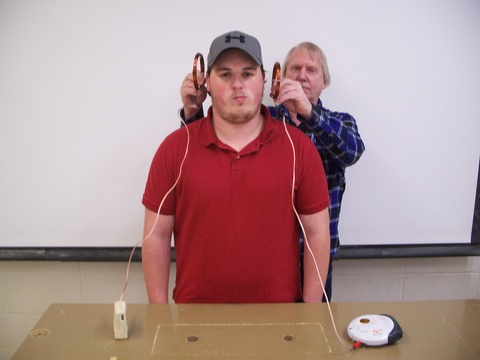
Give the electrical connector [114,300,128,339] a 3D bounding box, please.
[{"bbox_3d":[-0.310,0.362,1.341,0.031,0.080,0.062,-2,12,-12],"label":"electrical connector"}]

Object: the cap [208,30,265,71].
[{"bbox_3d":[-0.014,-0.383,1.550,0.172,0.138,0.265,0,11,0],"label":"cap"}]

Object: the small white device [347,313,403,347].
[{"bbox_3d":[0.352,0.389,1.336,0.145,0.029,0.132,-2,12,-12],"label":"small white device"}]

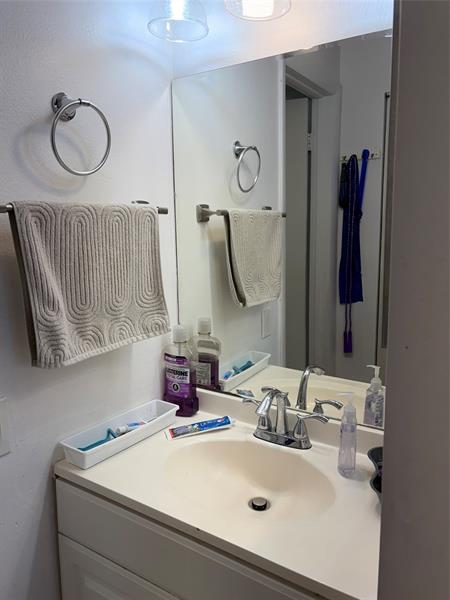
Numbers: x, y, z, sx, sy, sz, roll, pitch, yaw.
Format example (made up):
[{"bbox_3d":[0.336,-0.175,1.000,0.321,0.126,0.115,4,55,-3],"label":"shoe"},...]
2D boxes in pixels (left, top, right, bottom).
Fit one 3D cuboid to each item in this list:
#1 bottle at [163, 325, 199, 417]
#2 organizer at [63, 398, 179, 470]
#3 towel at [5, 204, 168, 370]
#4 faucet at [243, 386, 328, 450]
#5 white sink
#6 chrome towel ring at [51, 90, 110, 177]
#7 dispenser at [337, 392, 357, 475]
[{"bbox_3d":[-0.126,0.205,1.326,0.087,0.270,0.067,3,10,24],"label":"bottle"},{"bbox_3d":[-0.260,0.344,1.171,0.089,0.049,0.316,5,11,31],"label":"organizer"},{"bbox_3d":[-0.268,-0.052,1.028,0.074,0.327,0.403,5,11,33],"label":"towel"},{"bbox_3d":[0.118,0.294,1.116,0.245,0.153,0.144,5,11,33],"label":"faucet"},{"bbox_3d":[0.046,0.448,1.027,0.417,0.123,0.292,5,11,33],"label":"white sink"},{"bbox_3d":[-0.331,-0.363,1.008,0.090,0.169,0.153,5,11,33],"label":"chrome towel ring"},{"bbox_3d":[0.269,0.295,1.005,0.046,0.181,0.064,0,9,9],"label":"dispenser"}]

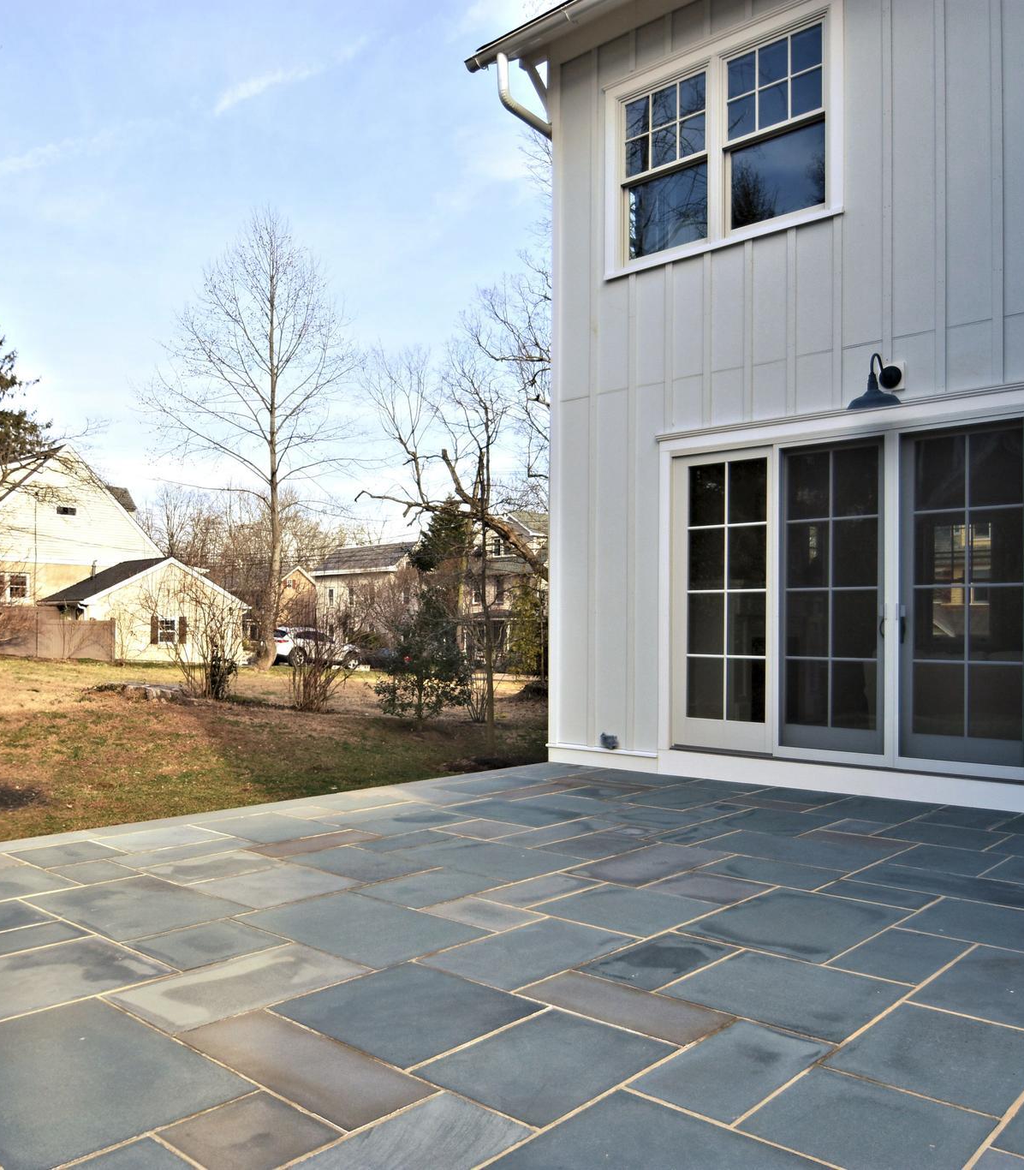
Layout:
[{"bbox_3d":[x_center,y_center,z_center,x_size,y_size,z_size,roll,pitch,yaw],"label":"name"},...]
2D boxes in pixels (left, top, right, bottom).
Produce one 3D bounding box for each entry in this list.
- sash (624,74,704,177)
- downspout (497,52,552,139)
[{"bbox_3d":[1.279,-3.835,7.750,0.760,0.710,0.050,-2,-4,38],"label":"sash"},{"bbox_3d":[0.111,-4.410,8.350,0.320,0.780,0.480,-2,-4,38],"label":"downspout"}]

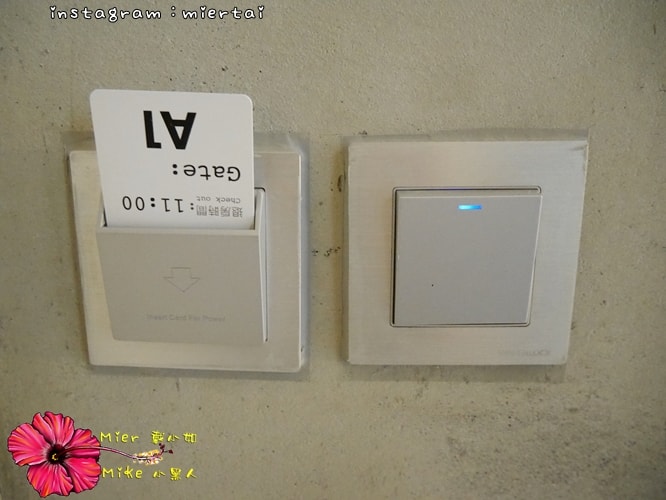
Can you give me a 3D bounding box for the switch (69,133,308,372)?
[{"bbox_3d":[-0.056,0.006,0.177,0.086,0.086,0.021,1,11,2],"label":"switch"}]

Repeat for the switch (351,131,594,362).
[{"bbox_3d":[0.049,0.003,0.178,0.086,0.086,0.012,0,11,2],"label":"switch"}]

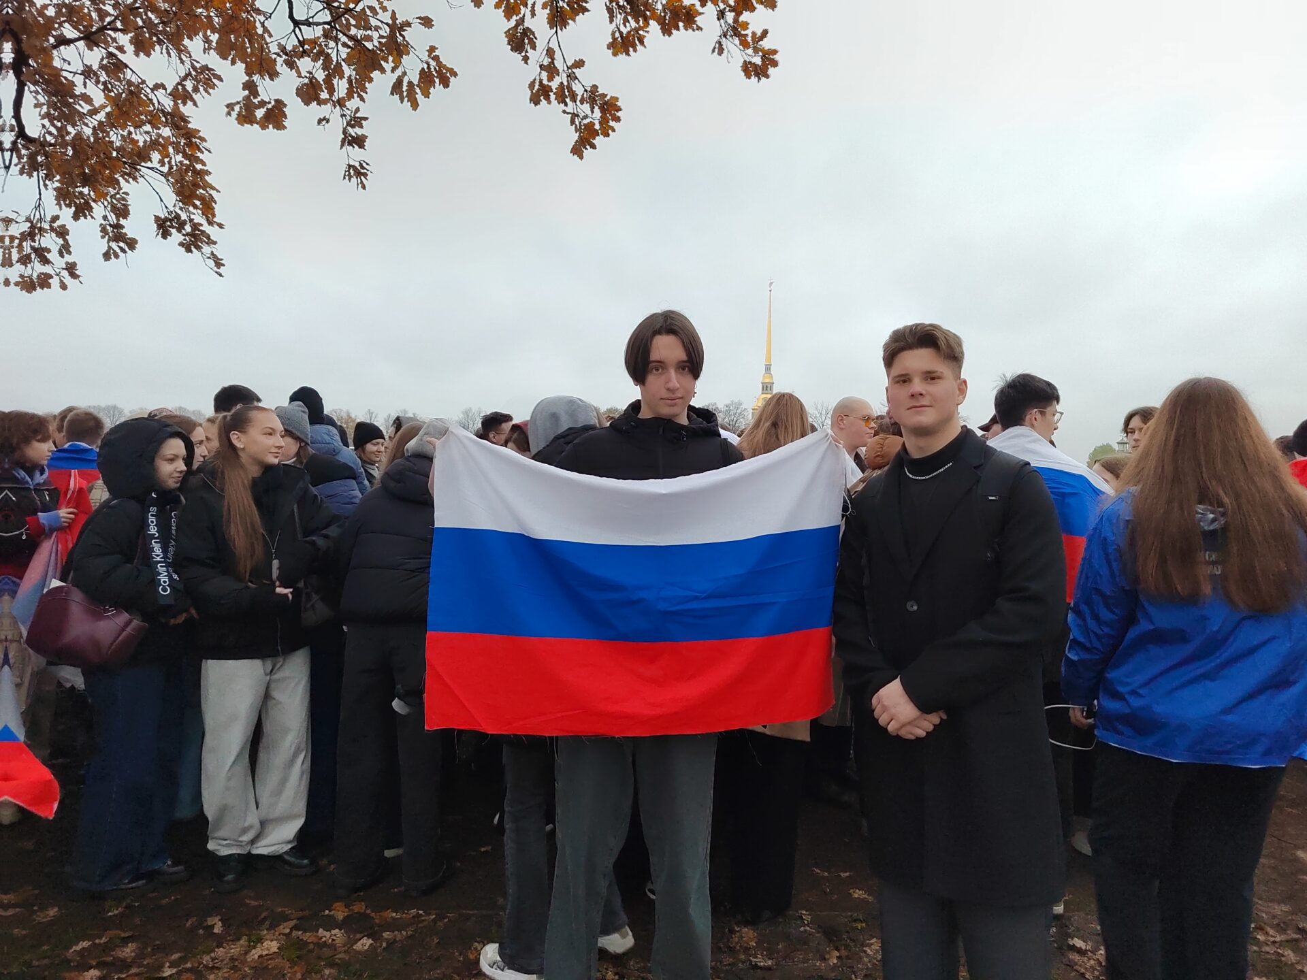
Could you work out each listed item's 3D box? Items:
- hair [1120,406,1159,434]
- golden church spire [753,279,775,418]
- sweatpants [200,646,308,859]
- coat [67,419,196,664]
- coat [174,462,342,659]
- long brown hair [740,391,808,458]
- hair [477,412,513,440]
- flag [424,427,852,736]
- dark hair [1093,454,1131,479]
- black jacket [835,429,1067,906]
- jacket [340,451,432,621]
[{"bbox_3d":[2.504,-0.353,4.450,0.190,0.170,0.200,3,2,43],"label":"hair"},{"bbox_3d":[76.693,-80.820,585.000,18.000,118.000,18.000,1,2,0],"label":"golden church spire"},{"bbox_3d":[-1.411,0.857,3.080,0.370,0.860,0.280,0,2,-23],"label":"sweatpants"},{"bbox_3d":[-1.816,0.179,3.020,0.370,0.830,0.430,2,2,16],"label":"coat"},{"bbox_3d":[-1.411,0.241,3.080,0.530,0.690,0.370,0,3,-30],"label":"coat"},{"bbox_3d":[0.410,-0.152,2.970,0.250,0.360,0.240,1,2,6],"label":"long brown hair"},{"bbox_3d":[-0.911,-0.371,5.050,0.200,0.170,0.170,0,2,-32],"label":"hair"},{"bbox_3d":[-0.038,0.195,1.840,0.890,0.650,0.140,1,2,0],"label":"flag"},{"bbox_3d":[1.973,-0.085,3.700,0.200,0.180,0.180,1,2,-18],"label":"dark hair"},{"bbox_3d":[0.657,0.378,1.930,0.510,1.040,0.340,3,2,40],"label":"black jacket"},{"bbox_3d":[-0.866,0.164,3.000,0.450,0.590,0.330,2,2,23],"label":"jacket"}]

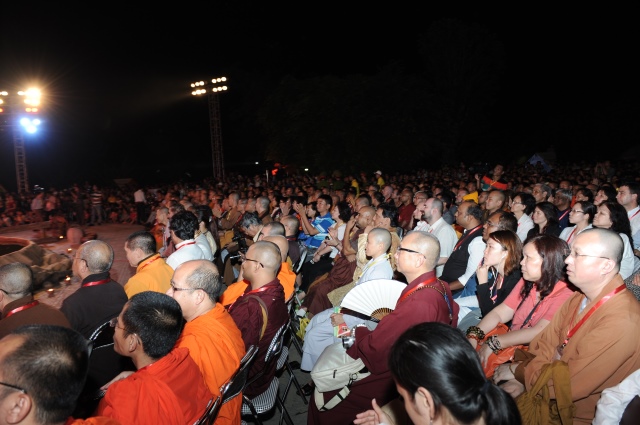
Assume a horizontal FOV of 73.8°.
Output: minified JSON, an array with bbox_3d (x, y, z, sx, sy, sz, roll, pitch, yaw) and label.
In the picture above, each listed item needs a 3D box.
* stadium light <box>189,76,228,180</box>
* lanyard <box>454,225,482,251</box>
[{"bbox_3d":[-5.551,-3.598,22.312,2.400,6.780,0.650,1,6,30],"label":"stadium light"},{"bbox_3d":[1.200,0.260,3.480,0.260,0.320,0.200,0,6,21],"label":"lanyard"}]

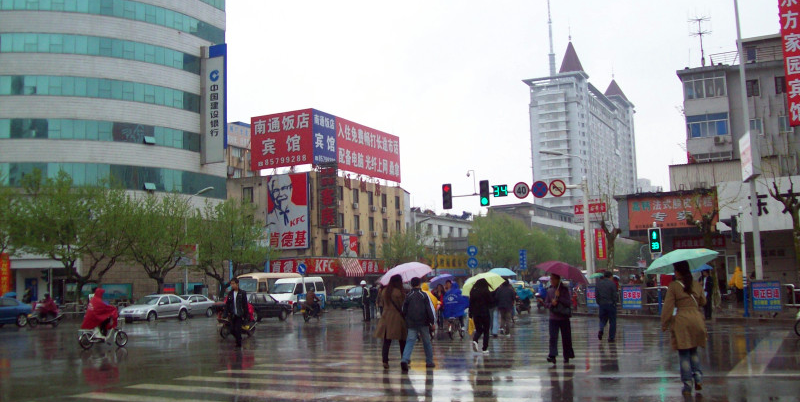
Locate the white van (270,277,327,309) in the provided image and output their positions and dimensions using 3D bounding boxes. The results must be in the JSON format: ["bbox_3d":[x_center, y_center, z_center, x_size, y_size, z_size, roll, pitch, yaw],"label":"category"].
[{"bbox_3d":[-6.455,6.010,52.677,1.760,2.200,4.900,-3,-6,18],"label":"white van"}]

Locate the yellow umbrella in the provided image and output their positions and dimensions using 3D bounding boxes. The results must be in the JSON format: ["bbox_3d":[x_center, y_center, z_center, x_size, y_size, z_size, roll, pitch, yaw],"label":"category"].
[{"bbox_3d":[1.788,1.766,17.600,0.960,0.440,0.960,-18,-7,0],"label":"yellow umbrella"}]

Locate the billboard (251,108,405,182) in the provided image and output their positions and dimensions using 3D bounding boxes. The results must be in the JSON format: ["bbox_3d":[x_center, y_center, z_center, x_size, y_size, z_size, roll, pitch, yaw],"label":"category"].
[{"bbox_3d":[-8.265,-5.816,101.186,7.963,6.086,21.968,-4,-6,25],"label":"billboard"}]

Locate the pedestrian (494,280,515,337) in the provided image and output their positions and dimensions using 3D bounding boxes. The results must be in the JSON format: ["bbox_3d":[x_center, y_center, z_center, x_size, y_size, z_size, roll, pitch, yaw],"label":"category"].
[{"bbox_3d":[2.989,3.014,23.708,0.520,1.680,0.420,-4,-6,21],"label":"pedestrian"}]

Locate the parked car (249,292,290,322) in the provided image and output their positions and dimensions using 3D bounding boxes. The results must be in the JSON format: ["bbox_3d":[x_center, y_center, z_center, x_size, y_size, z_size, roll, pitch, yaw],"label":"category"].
[{"bbox_3d":[-7.024,5.212,41.316,1.700,1.420,4.500,-4,-6,25],"label":"parked car"}]

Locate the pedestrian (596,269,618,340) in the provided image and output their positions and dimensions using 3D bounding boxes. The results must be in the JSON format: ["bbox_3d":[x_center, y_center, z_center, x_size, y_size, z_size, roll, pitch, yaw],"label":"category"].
[{"bbox_3d":[5.013,2.549,20.100,0.520,1.690,0.420,-3,-6,14],"label":"pedestrian"}]

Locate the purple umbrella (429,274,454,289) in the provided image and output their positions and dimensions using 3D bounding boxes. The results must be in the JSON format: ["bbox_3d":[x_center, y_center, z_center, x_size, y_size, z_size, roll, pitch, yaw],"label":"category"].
[{"bbox_3d":[1.446,2.738,28.300,0.950,0.420,0.950,-6,-14,0],"label":"purple umbrella"}]

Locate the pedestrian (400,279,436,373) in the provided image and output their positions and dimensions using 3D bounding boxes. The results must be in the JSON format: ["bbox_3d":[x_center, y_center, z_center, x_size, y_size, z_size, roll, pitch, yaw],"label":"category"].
[{"bbox_3d":[0.313,2.195,14.902,0.600,1.710,0.480,-3,-6,14],"label":"pedestrian"}]

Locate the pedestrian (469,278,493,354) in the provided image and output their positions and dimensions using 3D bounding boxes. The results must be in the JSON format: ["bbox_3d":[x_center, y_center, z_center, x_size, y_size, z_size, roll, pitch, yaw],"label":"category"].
[{"bbox_3d":[1.760,2.503,18.202,0.520,1.670,0.460,-4,-6,19],"label":"pedestrian"}]

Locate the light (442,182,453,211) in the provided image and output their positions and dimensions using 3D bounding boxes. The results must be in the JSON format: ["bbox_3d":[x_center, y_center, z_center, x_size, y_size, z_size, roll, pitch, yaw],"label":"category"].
[{"bbox_3d":[2.409,-0.203,42.200,0.420,1.250,0.300,-4,-6,23],"label":"light"}]

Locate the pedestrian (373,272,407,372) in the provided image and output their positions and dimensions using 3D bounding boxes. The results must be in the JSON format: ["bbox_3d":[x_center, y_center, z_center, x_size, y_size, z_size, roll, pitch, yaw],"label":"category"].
[{"bbox_3d":[-0.161,2.151,14.854,0.580,1.650,0.450,-3,-6,14],"label":"pedestrian"}]

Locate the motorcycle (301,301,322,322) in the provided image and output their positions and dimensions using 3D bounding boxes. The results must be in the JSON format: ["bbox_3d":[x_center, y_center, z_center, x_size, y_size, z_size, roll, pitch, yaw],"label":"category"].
[{"bbox_3d":[-4.031,5.043,38.516,0.680,1.050,1.850,-4,-7,26],"label":"motorcycle"}]

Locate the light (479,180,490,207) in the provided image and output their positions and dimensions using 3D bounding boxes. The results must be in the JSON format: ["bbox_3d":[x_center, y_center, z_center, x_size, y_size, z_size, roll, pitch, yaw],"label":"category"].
[{"bbox_3d":[4.209,-0.357,41.200,0.420,1.250,0.300,-4,-6,23],"label":"light"}]

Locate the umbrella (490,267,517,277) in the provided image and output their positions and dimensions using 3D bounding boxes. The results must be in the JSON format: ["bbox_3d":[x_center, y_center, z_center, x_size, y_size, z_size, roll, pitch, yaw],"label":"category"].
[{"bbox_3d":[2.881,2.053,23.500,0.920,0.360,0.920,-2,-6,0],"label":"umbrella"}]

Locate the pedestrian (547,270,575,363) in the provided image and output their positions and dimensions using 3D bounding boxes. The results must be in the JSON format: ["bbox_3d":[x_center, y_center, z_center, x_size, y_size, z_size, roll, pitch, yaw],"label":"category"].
[{"bbox_3d":[2.904,2.151,15.100,0.520,1.650,0.420,-7,-8,40],"label":"pedestrian"}]

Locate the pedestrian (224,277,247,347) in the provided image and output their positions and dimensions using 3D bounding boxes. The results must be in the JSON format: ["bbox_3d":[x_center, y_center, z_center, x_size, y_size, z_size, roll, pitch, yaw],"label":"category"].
[{"bbox_3d":[-4.166,2.841,21.200,0.520,1.730,0.380,-2,-6,7],"label":"pedestrian"}]

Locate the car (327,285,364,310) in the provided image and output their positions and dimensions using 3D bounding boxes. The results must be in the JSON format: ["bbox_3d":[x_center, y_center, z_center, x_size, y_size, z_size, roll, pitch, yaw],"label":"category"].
[{"bbox_3d":[-3.083,6.263,54.000,1.750,1.520,4.400,-6,-7,38],"label":"car"}]

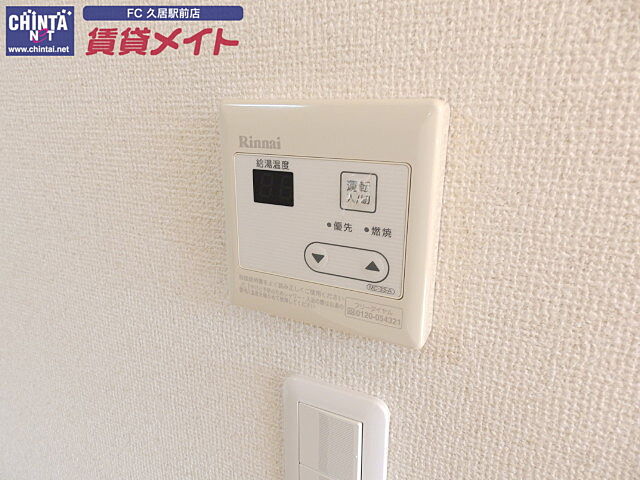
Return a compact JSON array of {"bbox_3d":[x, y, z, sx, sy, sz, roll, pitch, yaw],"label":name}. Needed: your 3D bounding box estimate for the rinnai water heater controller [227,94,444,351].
[{"bbox_3d":[0.000,-0.009,0.211,0.119,0.121,0.017,8,19,25],"label":"rinnai water heater controller"}]

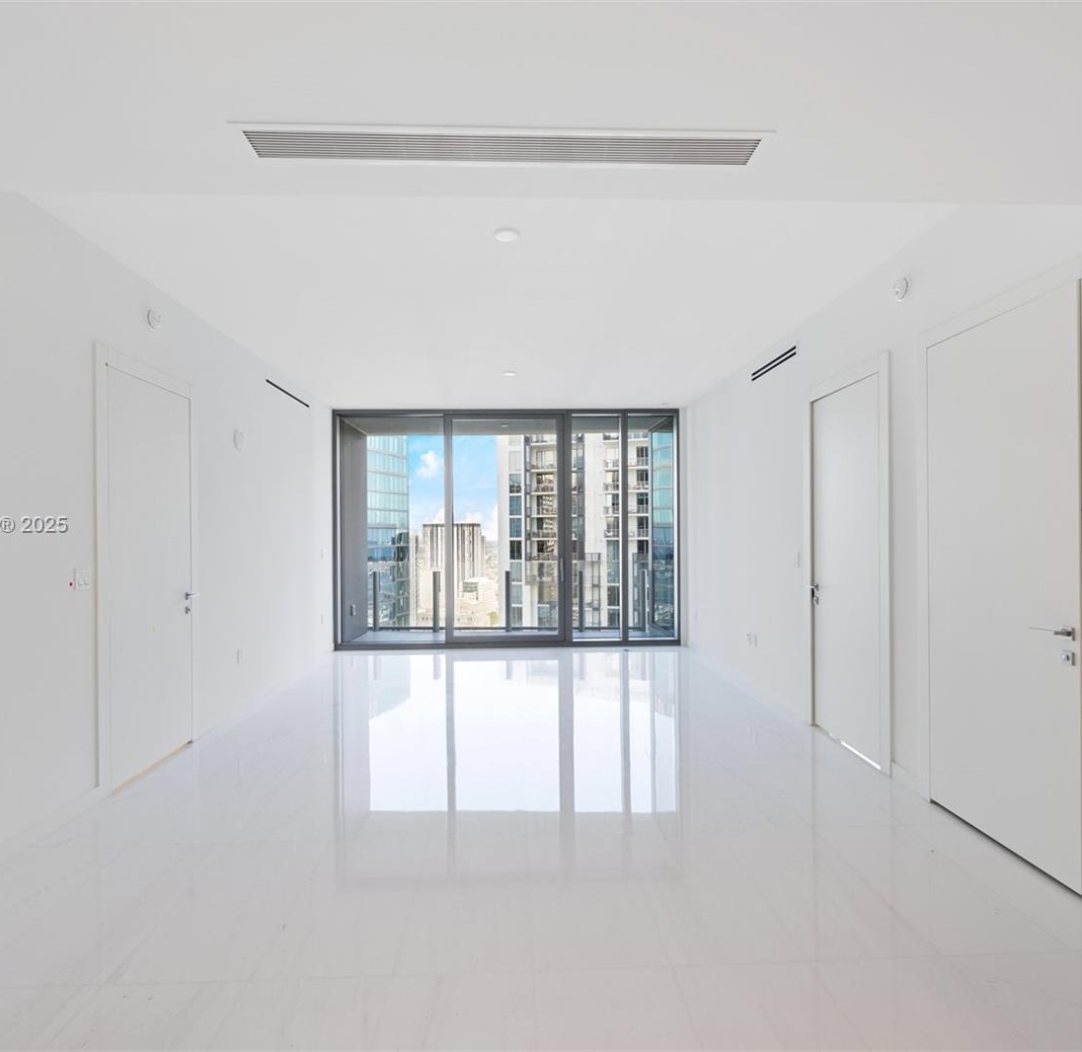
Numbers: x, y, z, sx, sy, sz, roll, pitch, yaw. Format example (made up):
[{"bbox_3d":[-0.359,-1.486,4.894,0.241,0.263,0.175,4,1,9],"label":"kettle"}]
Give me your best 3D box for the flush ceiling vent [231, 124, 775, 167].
[{"bbox_3d":[-0.102,-1.159,1.864,1.553,0.030,0.166,0,0,-2],"label":"flush ceiling vent"}]

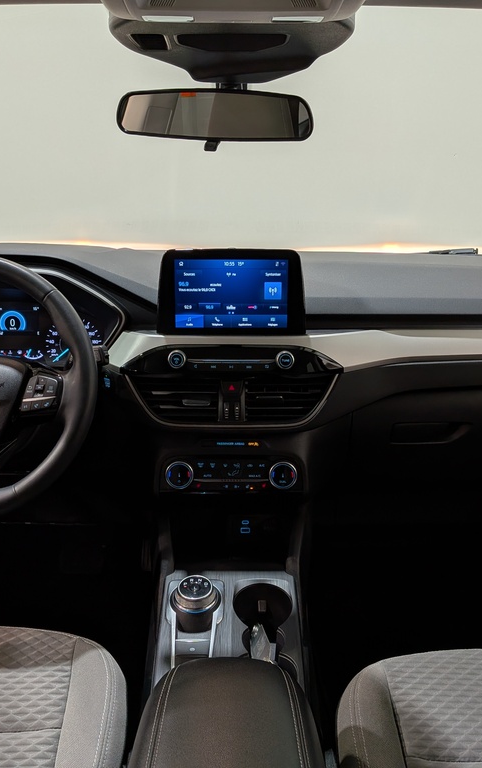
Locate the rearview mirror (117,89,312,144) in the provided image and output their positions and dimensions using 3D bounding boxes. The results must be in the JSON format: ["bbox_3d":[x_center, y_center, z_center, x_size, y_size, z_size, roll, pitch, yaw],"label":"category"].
[{"bbox_3d":[-0.032,-0.339,0.899,0.250,0.064,0.045,8,21,15],"label":"rearview mirror"}]

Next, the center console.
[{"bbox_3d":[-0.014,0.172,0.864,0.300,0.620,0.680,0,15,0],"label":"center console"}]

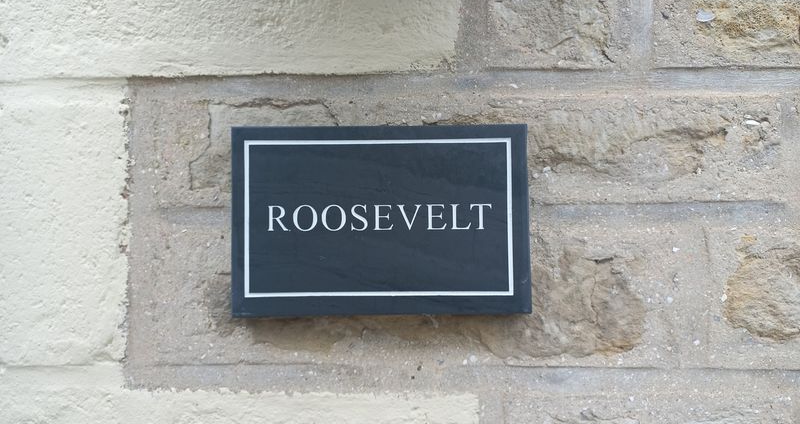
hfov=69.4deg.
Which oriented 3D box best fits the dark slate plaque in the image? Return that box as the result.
[{"bbox_3d":[-0.019,0.008,0.573,0.290,0.185,0.020,0,-2,1],"label":"dark slate plaque"}]

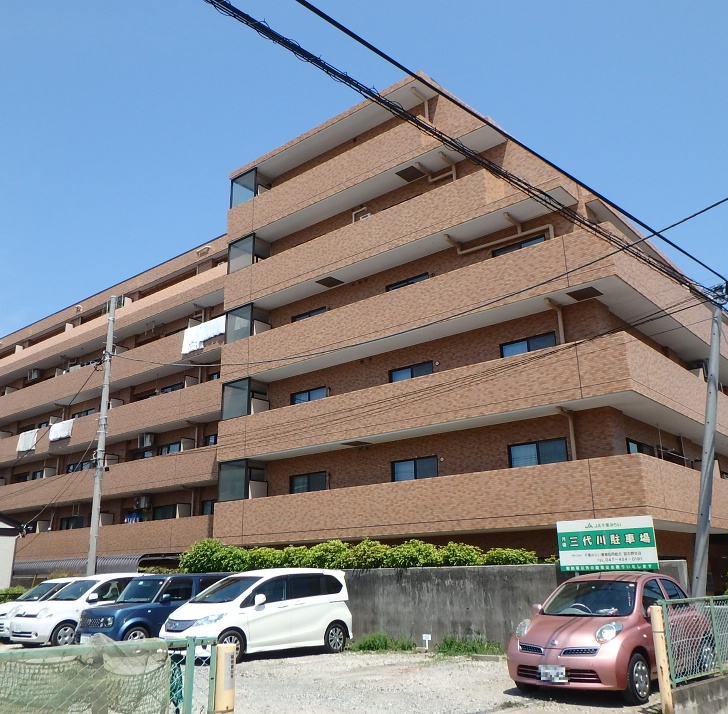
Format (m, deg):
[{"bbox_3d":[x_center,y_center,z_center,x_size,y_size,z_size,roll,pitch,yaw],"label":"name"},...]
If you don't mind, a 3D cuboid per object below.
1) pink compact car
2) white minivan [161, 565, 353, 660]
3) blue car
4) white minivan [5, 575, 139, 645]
[{"bbox_3d":[3.565,3.877,10.248,1.665,1.525,3.720,-16,-22,40],"label":"pink compact car"},{"bbox_3d":[-2.195,5.349,15.015,1.695,1.715,4.215,-16,-23,41],"label":"white minivan"},{"bbox_3d":[-4.451,5.770,16.225,1.670,1.640,3.730,-17,-23,42],"label":"blue car"},{"bbox_3d":[-6.764,6.401,18.177,1.695,1.670,4.100,-14,-22,37],"label":"white minivan"}]

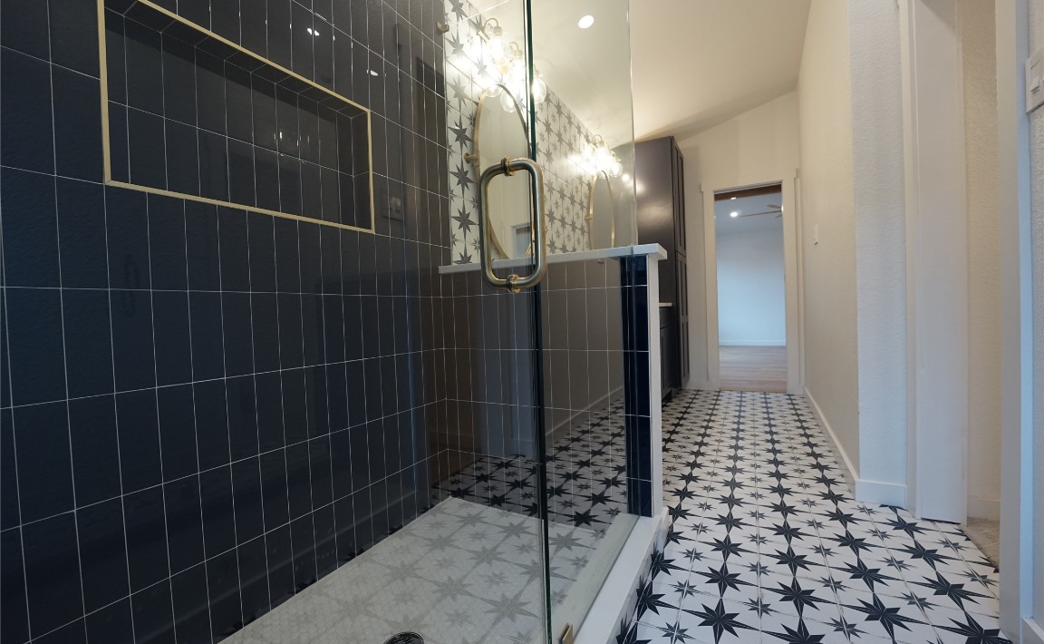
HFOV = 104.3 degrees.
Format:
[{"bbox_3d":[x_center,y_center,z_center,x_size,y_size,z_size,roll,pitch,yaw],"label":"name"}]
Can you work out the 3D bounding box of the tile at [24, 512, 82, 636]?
[{"bbox_3d":[-0.936,0.503,0.813,0.010,0.228,0.074,-1,1,29],"label":"tile"}]

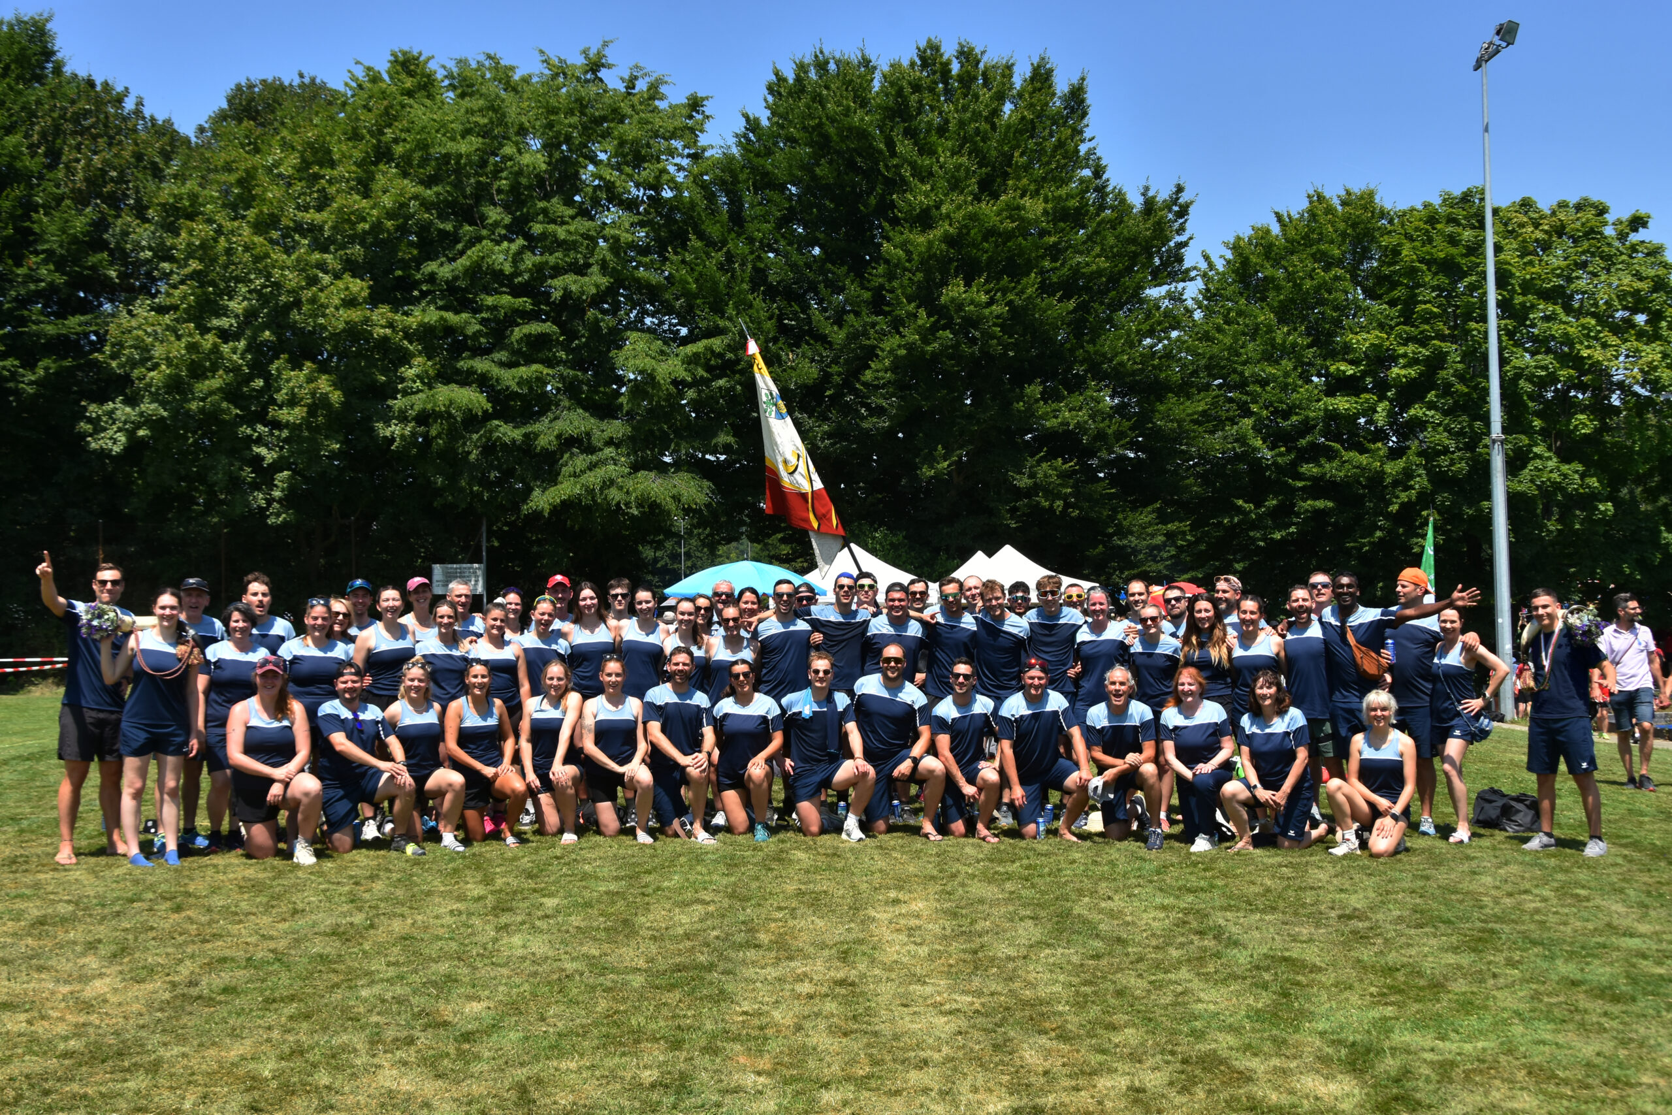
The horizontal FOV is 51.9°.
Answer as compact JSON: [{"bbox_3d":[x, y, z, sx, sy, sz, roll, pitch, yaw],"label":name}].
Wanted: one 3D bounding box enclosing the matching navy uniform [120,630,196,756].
[{"bbox_3d":[-4.194,0.837,10.600,0.460,0.800,0.280,0,-1,-12],"label":"matching navy uniform"}]

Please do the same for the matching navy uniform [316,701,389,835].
[{"bbox_3d":[-3.098,1.333,11.000,0.490,0.880,0.460,0,-1,-17],"label":"matching navy uniform"}]

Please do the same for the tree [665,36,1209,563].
[{"bbox_3d":[2.159,-4.694,40.000,12.400,14.700,11.000,0,-1,0],"label":"tree"}]

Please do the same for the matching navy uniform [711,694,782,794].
[{"bbox_3d":[-0.588,1.227,11.300,0.460,0.670,0.360,0,-1,-3],"label":"matching navy uniform"}]

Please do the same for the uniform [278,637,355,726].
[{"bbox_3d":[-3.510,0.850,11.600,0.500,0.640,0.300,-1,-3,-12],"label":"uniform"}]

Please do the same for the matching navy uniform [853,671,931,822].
[{"bbox_3d":[0.360,1.241,11.150,0.510,0.980,0.480,0,-1,-10],"label":"matching navy uniform"}]

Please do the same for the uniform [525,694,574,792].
[{"bbox_3d":[-2.010,1.301,12.100,0.400,0.740,0.360,-1,-2,-6],"label":"uniform"}]

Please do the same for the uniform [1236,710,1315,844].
[{"bbox_3d":[2.895,1.431,11.350,0.520,0.880,0.450,0,-1,18],"label":"uniform"}]

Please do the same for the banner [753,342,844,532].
[{"bbox_3d":[-0.280,-0.878,12.500,0.720,1.500,0.280,0,-1,0],"label":"banner"}]

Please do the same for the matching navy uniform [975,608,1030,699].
[{"bbox_3d":[1.168,0.685,12.100,0.430,0.670,0.280,0,-1,2],"label":"matching navy uniform"}]

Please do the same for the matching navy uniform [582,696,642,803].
[{"bbox_3d":[-1.473,1.262,11.300,0.400,0.710,0.360,0,-1,-6],"label":"matching navy uniform"}]

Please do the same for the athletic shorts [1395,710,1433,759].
[{"bbox_3d":[4.104,1.237,12.200,0.400,0.400,0.310,-2,-3,22],"label":"athletic shorts"}]

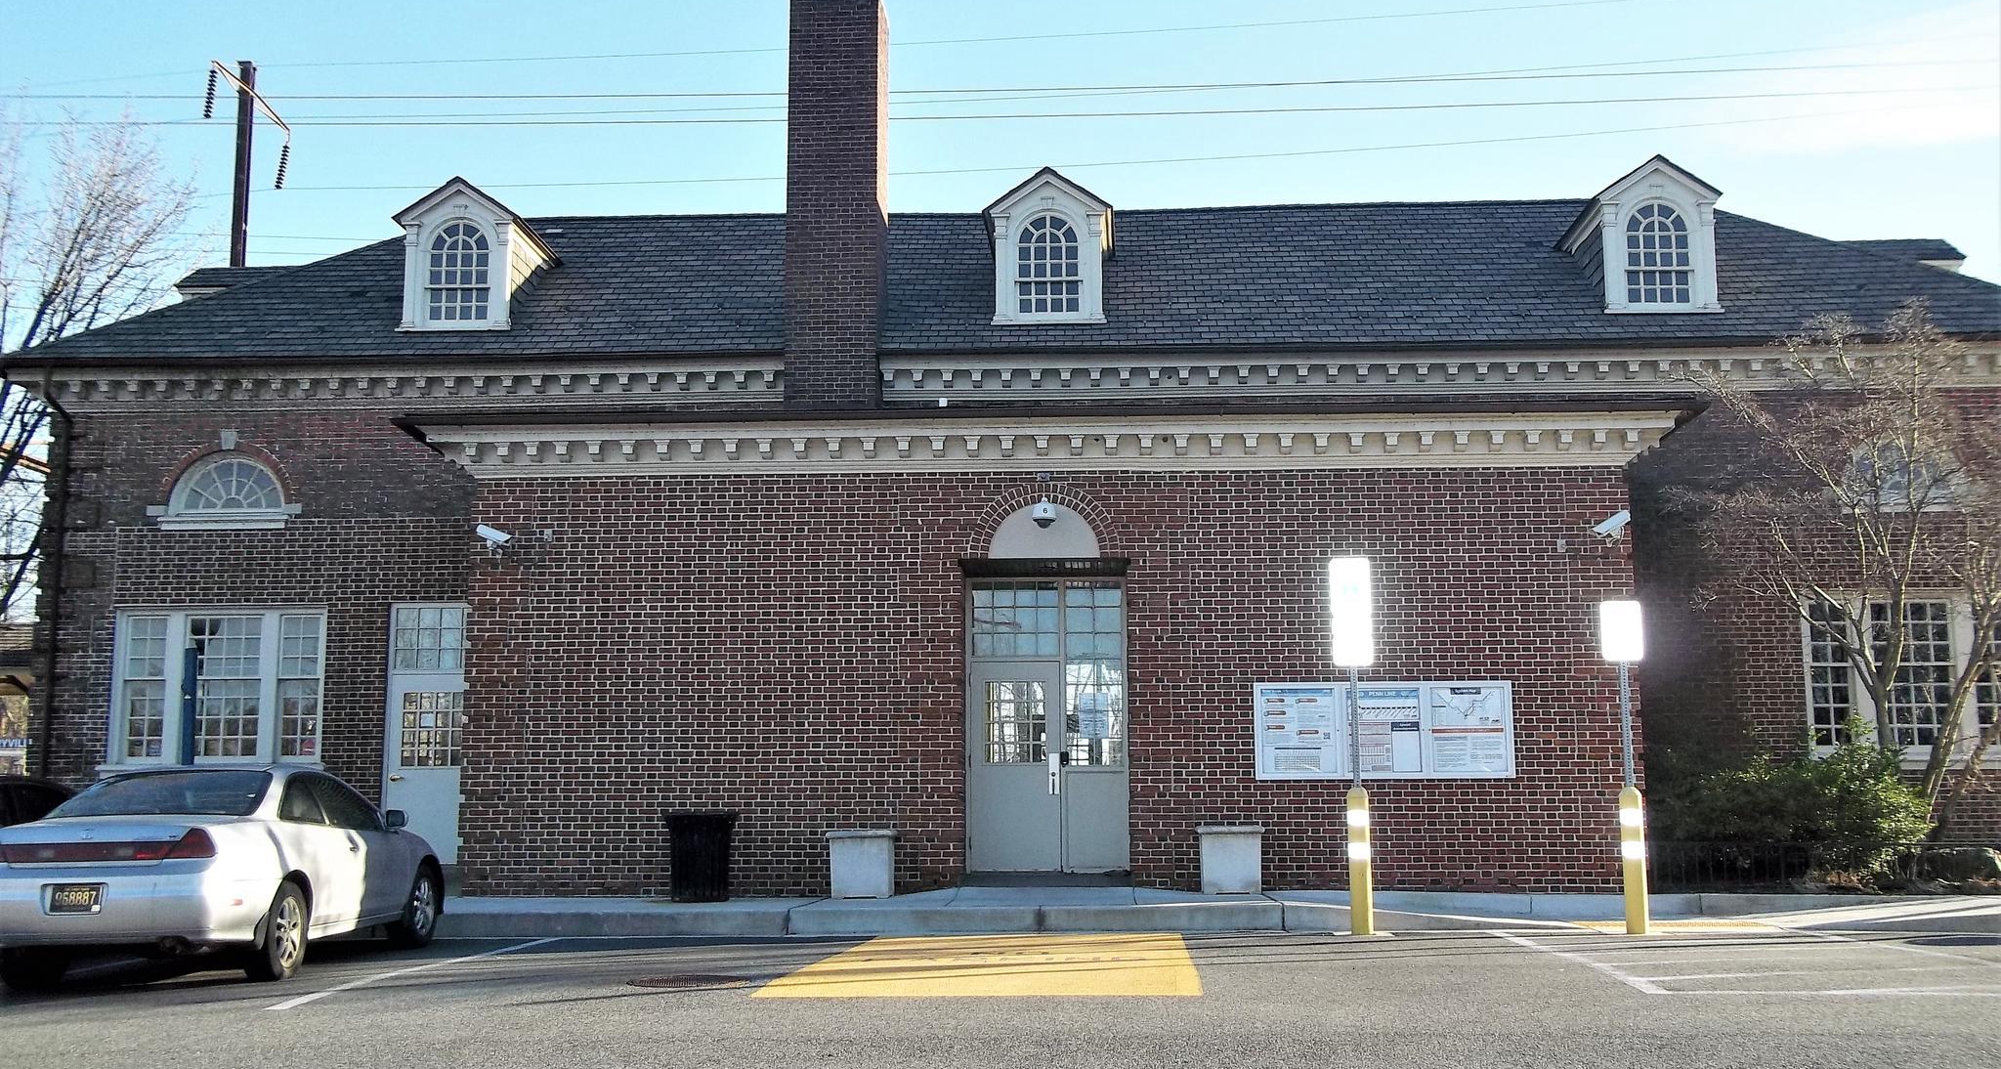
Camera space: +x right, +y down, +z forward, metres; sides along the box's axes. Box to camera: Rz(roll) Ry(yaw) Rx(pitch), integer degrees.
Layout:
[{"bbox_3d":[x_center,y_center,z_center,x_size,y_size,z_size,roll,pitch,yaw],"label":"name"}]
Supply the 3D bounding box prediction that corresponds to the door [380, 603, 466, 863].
[{"bbox_3d":[-6.494,2.262,21.176,1.077,2.983,0.150,-1,-8,2],"label":"door"}]

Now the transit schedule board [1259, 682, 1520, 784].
[{"bbox_3d":[3.722,1.908,17.959,2.502,0.957,0.080,-1,-8,2],"label":"transit schedule board"}]

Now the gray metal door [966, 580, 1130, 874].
[{"bbox_3d":[0.477,1.894,18.415,1.626,2.889,0.120,-1,-8,2],"label":"gray metal door"}]

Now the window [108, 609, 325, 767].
[{"bbox_3d":[-8.991,1.770,21.305,2.436,1.850,0.180,-1,-8,2],"label":"window"}]

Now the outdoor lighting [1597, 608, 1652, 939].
[{"bbox_3d":[5.062,1.859,14.876,0.340,2.664,0.200,-1,-8,2],"label":"outdoor lighting"}]

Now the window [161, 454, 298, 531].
[{"bbox_3d":[-9.060,-0.506,21.722,1.599,0.876,0.200,-1,-8,2],"label":"window"}]

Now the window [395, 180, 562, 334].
[{"bbox_3d":[-6.341,-3.169,22.548,1.538,1.823,1.800,-1,-8,2],"label":"window"}]

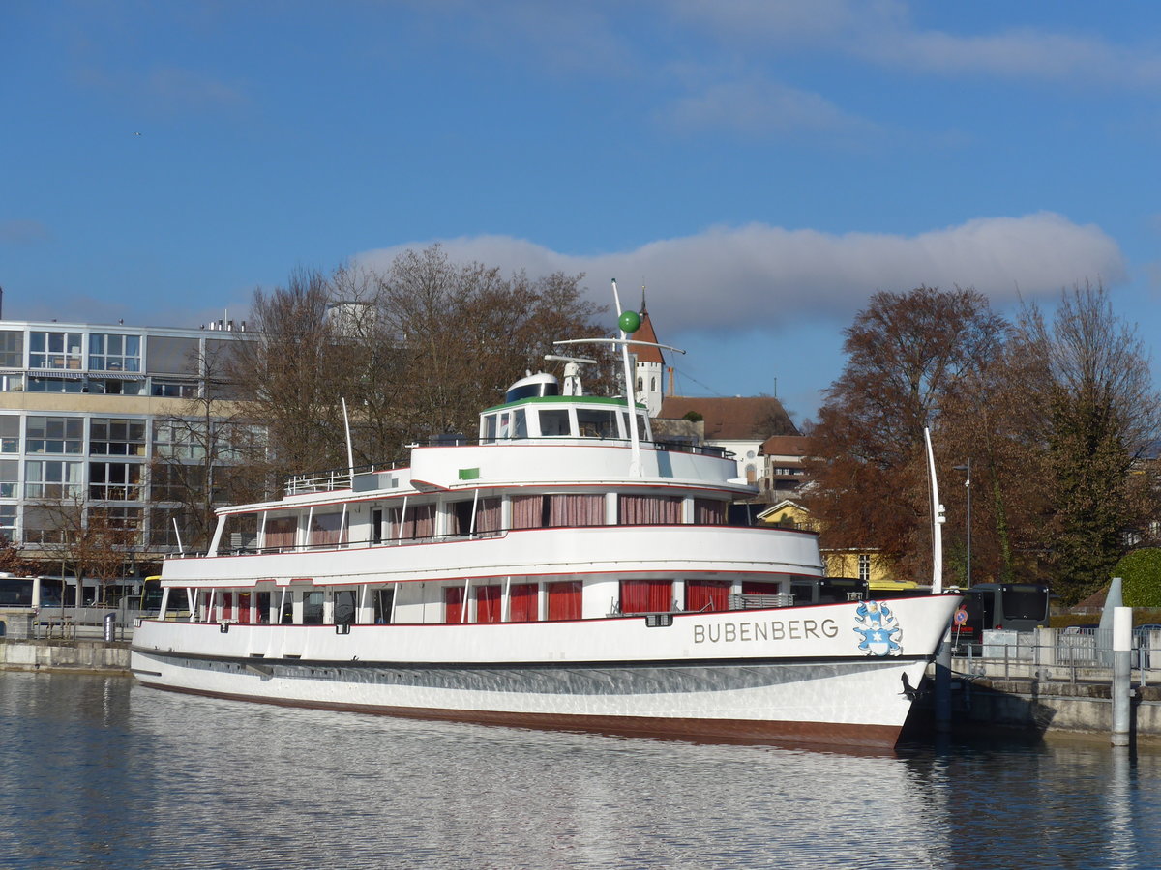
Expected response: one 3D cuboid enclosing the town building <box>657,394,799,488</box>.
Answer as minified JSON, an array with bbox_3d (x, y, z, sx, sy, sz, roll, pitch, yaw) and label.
[{"bbox_3d":[33.202,1.996,608.987,32.020,20.520,19.000,1,-3,-5],"label":"town building"}]

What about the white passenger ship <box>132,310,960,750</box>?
[{"bbox_3d":[-3.007,2.547,85.809,9.200,12.300,46.500,3,-4,-32],"label":"white passenger ship"}]

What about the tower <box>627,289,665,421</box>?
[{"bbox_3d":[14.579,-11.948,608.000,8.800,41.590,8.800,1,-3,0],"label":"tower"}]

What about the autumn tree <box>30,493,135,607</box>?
[{"bbox_3d":[-22.549,5.706,121.842,4.930,5.920,4.680,1,-3,0],"label":"autumn tree"}]

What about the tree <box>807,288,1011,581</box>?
[{"bbox_3d":[18.505,1.387,151.475,11.510,19.630,11.510,1,-3,0],"label":"tree"}]

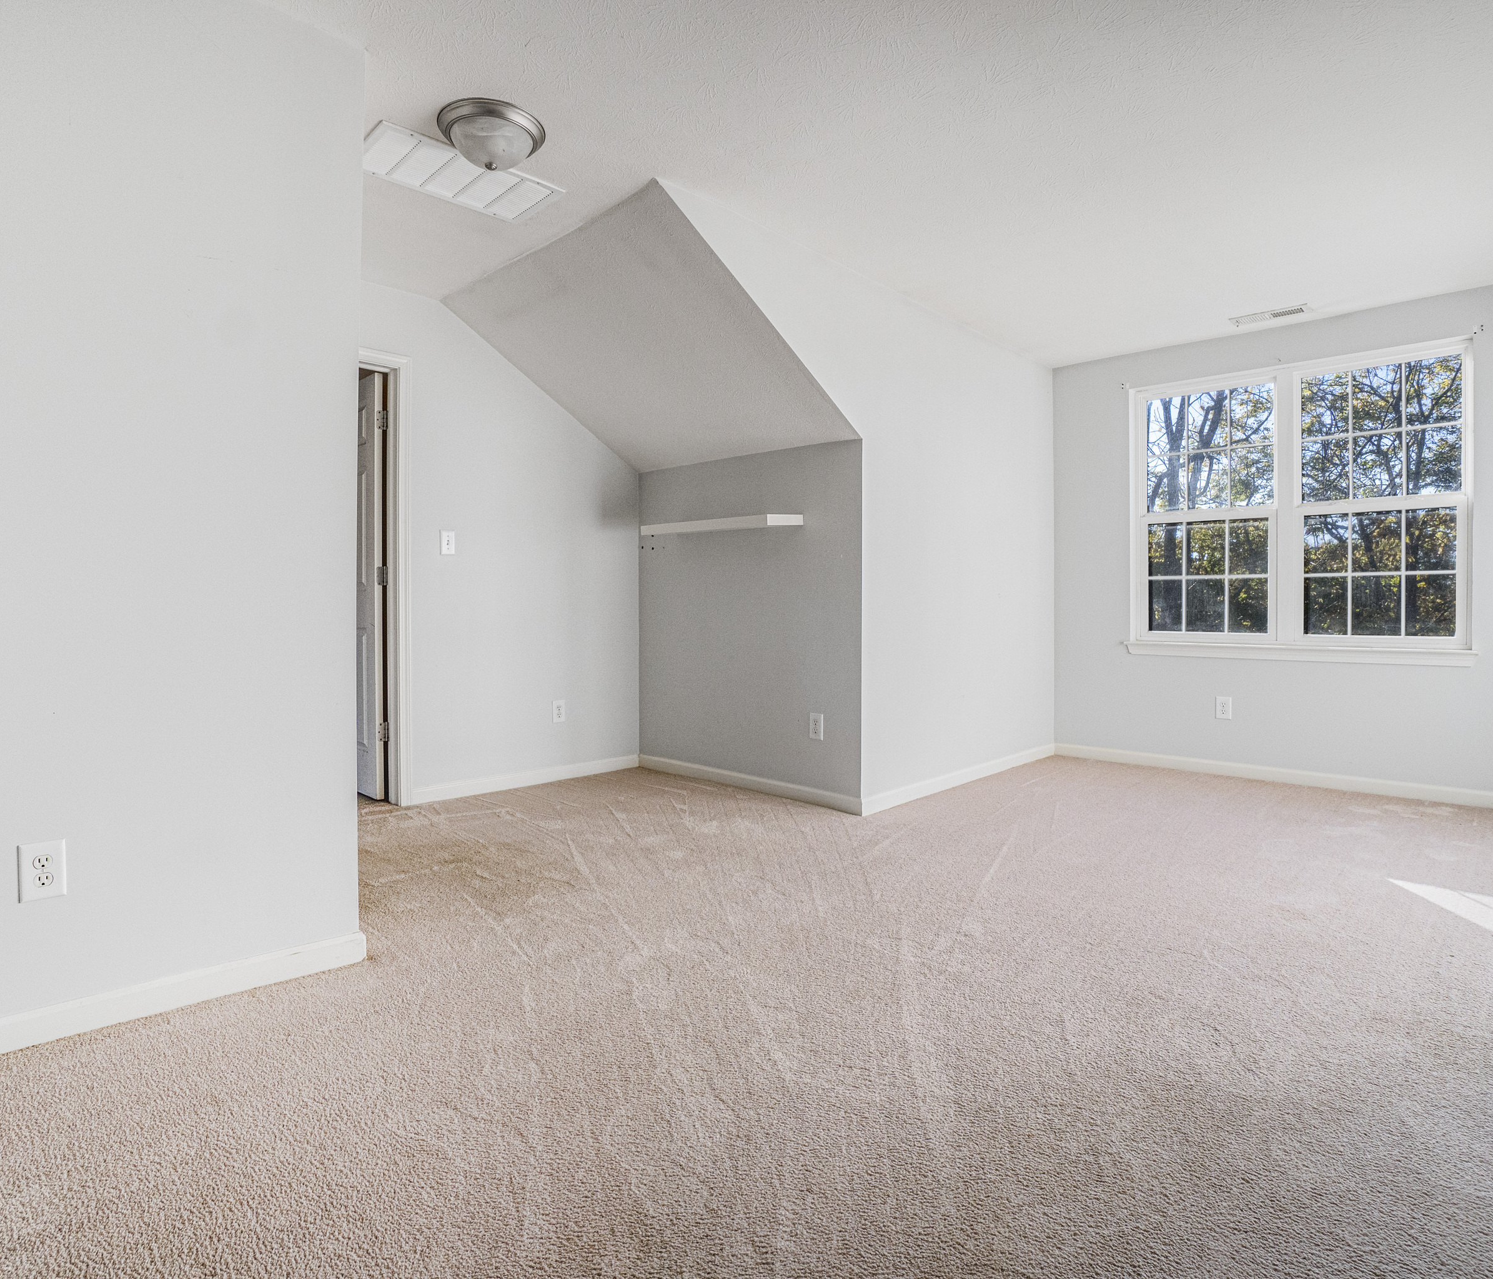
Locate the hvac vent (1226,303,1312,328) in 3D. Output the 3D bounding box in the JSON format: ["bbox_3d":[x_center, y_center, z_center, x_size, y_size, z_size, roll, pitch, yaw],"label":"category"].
[{"bbox_3d":[2.653,-1.633,4.047,0.340,0.020,0.140,2,3,41],"label":"hvac vent"}]

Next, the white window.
[{"bbox_3d":[2.857,-0.667,4.269,1.500,1.540,0.110,2,3,41],"label":"white window"}]

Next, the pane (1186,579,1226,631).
[{"bbox_3d":[2.607,-0.191,4.540,0.204,0.305,0.015,2,3,41],"label":"pane"}]

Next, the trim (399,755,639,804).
[{"bbox_3d":[-1.123,0.734,4.288,1.312,0.074,0.015,-2,3,-44],"label":"trim"}]

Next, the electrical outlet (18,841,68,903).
[{"bbox_3d":[-1.479,0.486,1.683,0.075,0.118,0.012,-2,3,-43],"label":"electrical outlet"}]

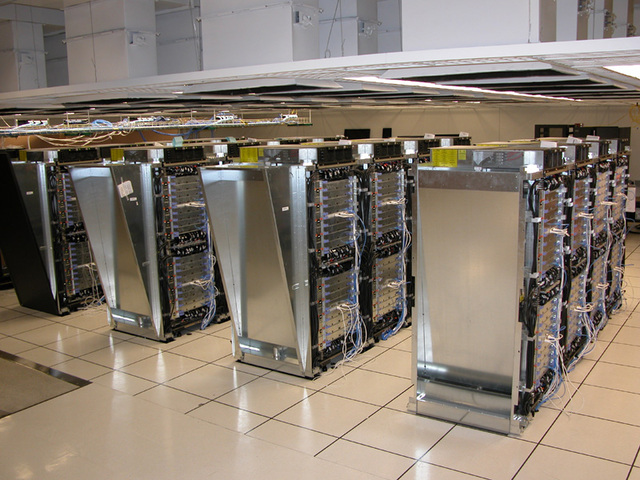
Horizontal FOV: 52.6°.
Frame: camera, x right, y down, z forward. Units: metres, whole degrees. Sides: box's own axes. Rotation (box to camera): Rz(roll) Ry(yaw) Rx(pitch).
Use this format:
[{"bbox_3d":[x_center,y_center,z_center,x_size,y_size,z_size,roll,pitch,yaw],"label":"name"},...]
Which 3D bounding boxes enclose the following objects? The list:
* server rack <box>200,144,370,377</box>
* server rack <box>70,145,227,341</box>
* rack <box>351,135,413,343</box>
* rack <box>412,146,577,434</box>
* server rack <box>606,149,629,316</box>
[{"bbox_3d":[-0.283,0.159,5.884,0.880,1.960,1.370,5,12,34],"label":"server rack"},{"bbox_3d":[-1.807,0.020,6.926,0.880,1.960,1.350,5,12,34],"label":"server rack"},{"bbox_3d":[0.359,-0.013,6.798,0.880,1.960,0.920,5,12,34],"label":"rack"},{"bbox_3d":[1.350,0.266,5.008,0.870,1.960,1.360,5,12,34],"label":"rack"},{"bbox_3d":[3.006,-0.185,7.441,0.870,1.960,0.960,5,12,34],"label":"server rack"}]

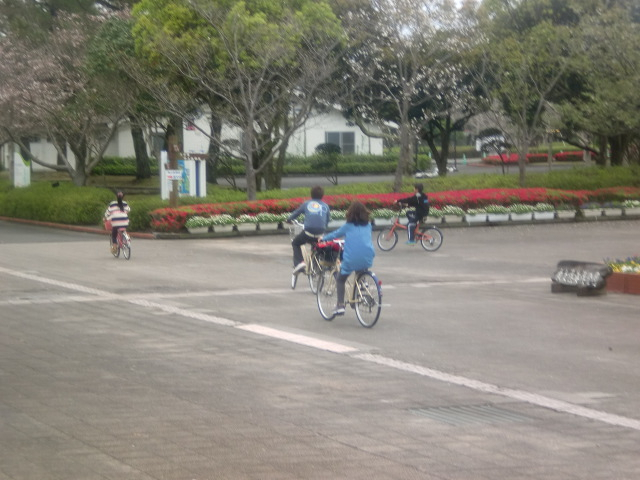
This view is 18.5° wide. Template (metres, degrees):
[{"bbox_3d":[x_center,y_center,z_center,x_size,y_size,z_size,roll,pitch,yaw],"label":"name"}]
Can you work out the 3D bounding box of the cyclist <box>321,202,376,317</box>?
[{"bbox_3d":[0.338,0.234,24.100,0.470,1.400,0.660,-2,3,-25],"label":"cyclist"}]

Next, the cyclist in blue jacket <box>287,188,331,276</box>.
[{"bbox_3d":[-0.172,-0.157,29.300,0.500,1.360,0.680,-2,3,-18],"label":"cyclist in blue jacket"}]

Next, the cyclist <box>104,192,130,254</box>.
[{"bbox_3d":[-4.102,-0.334,39.700,0.440,1.260,0.600,-1,3,-17],"label":"cyclist"}]

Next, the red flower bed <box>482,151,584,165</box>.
[{"bbox_3d":[12.201,-4.715,112.000,5.900,0.700,1.800,-2,3,-18],"label":"red flower bed"}]

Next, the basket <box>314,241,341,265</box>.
[{"bbox_3d":[0.107,0.161,24.600,0.340,0.270,0.270,-2,3,-25],"label":"basket"}]

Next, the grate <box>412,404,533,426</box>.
[{"bbox_3d":[1.214,1.409,15.700,0.700,0.040,1.050,-2,3,-18],"label":"grate"}]

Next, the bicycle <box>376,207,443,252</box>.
[{"bbox_3d":[1.925,-0.225,42.000,1.500,0.970,0.520,0,3,23],"label":"bicycle"}]

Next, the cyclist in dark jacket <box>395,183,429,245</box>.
[{"bbox_3d":[1.961,-0.568,42.000,0.700,1.320,0.460,0,3,23],"label":"cyclist in dark jacket"}]

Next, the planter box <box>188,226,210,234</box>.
[{"bbox_3d":[-3.075,-0.240,49.600,0.580,0.210,0.250,-2,3,-30],"label":"planter box"}]

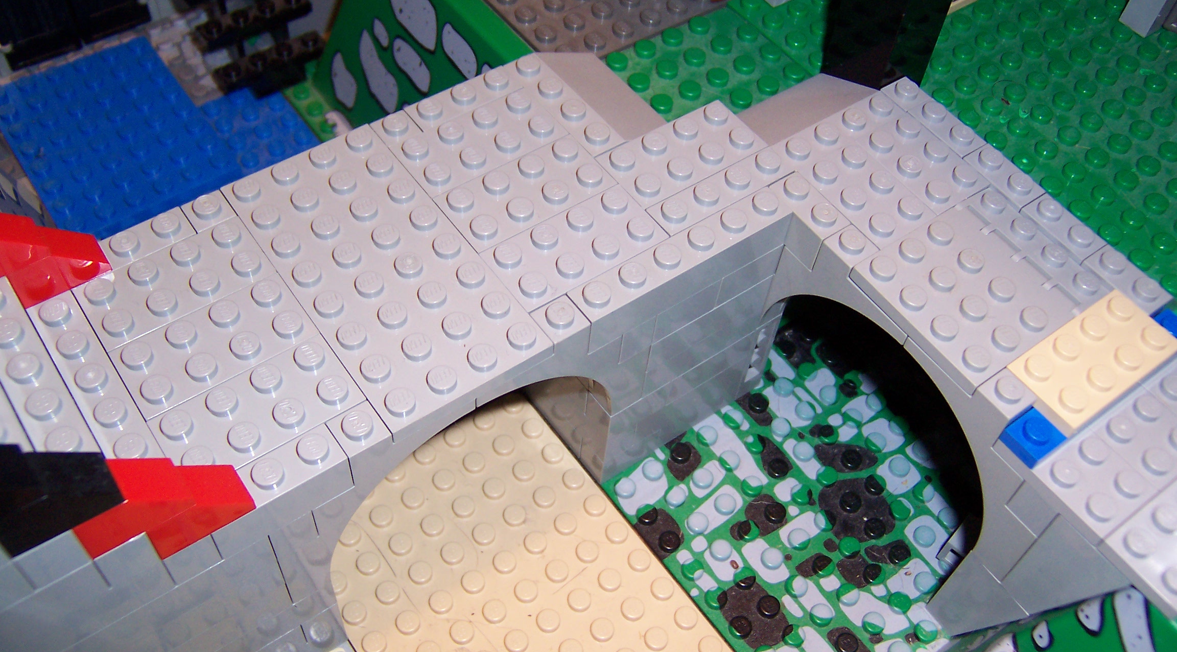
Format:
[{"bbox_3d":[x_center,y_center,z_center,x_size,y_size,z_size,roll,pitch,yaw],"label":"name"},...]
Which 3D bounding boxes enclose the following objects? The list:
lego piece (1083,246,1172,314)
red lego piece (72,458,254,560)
[{"bbox_3d":[0.101,-0.007,0.213,0.008,0.009,0.016,-29,61,-23],"label":"lego piece"},{"bbox_3d":[-0.061,0.025,0.160,0.024,0.020,0.008,-29,61,-23],"label":"red lego piece"}]

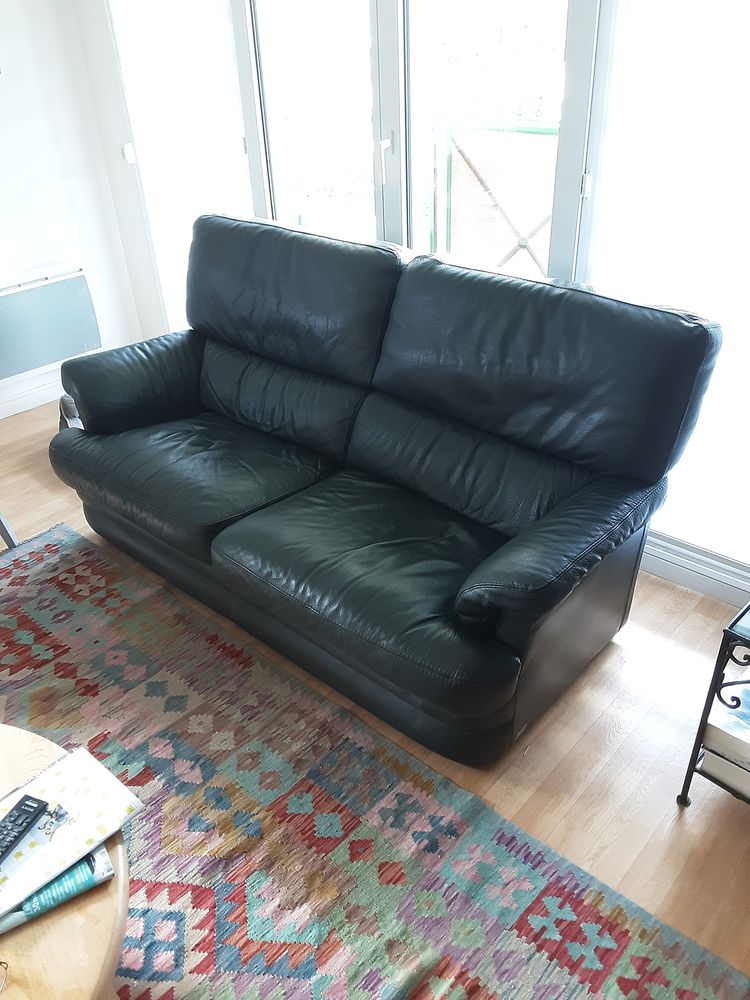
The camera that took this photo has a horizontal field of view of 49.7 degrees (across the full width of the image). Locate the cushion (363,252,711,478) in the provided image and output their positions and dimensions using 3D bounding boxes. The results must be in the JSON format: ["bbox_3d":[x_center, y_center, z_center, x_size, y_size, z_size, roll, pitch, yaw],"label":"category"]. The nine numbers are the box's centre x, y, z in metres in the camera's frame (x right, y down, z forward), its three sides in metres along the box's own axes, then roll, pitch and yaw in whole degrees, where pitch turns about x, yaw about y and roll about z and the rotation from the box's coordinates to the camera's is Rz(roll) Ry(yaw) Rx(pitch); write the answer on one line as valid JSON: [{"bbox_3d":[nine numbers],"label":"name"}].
[{"bbox_3d":[0.422,-0.394,2.266,0.941,0.415,0.218,24,26,35],"label":"cushion"}]

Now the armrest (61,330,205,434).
[{"bbox_3d":[-0.789,-0.468,2.968,0.202,0.227,0.706,24,42,35],"label":"armrest"}]

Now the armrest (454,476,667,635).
[{"bbox_3d":[0.474,0.108,1.995,0.198,0.218,0.706,24,42,35],"label":"armrest"}]

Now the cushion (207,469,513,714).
[{"bbox_3d":[0.044,0.183,2.175,0.899,0.205,0.529,24,42,35],"label":"cushion"}]

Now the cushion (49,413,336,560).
[{"bbox_3d":[-0.628,-0.120,2.692,0.907,0.205,0.529,24,42,35],"label":"cushion"}]

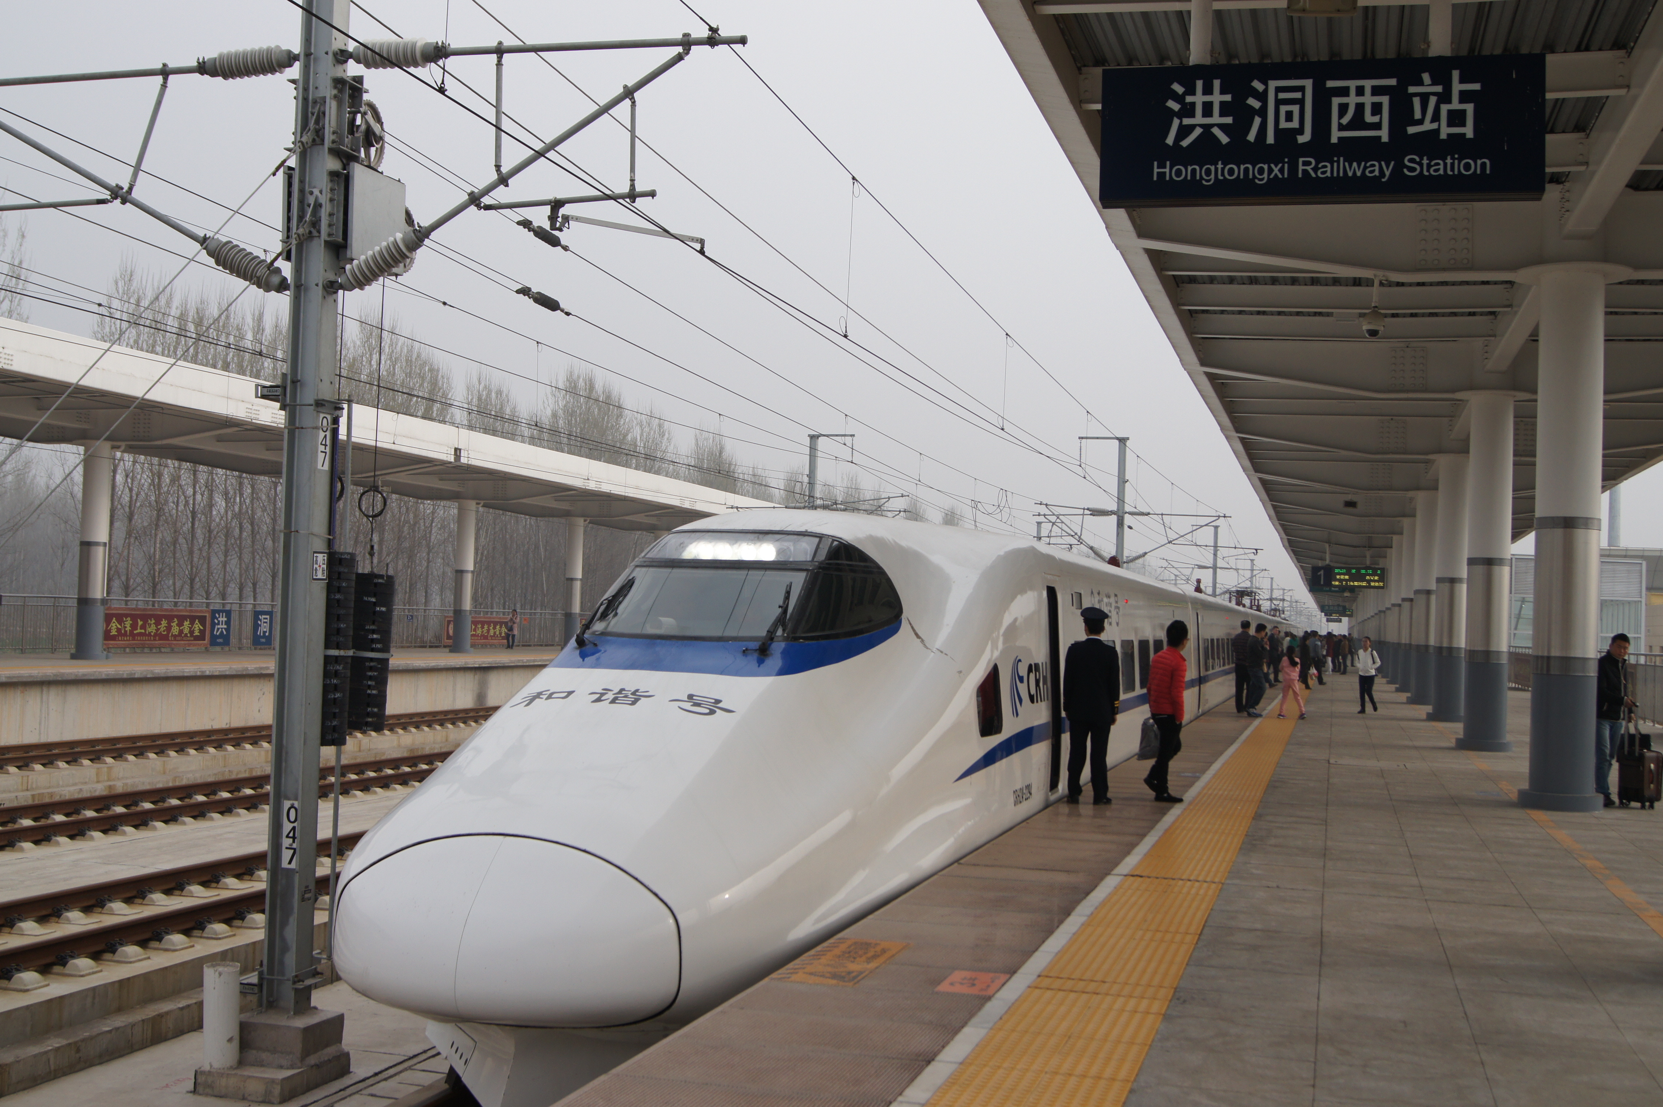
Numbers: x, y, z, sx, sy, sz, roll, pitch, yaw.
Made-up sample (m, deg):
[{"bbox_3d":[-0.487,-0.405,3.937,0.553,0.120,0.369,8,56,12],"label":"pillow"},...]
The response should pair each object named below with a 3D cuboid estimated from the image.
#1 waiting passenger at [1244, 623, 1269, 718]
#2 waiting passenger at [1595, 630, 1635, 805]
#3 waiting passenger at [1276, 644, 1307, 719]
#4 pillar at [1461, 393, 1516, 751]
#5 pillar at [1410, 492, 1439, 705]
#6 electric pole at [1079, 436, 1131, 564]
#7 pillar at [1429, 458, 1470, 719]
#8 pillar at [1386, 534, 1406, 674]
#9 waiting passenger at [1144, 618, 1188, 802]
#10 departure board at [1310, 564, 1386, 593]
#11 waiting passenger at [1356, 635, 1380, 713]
[{"bbox_3d":[8.127,2.206,34.292,0.390,1.743,0.460,3,-2,-16],"label":"waiting passenger"},{"bbox_3d":[7.732,1.626,17.775,0.480,1.690,0.400,3,-2,-28],"label":"waiting passenger"},{"bbox_3d":[8.632,2.398,33.717,0.500,1.370,0.450,2,-2,9],"label":"waiting passenger"},{"bbox_3d":[9.326,0.284,25.524,0.710,5.020,0.710,1,-2,16],"label":"pillar"},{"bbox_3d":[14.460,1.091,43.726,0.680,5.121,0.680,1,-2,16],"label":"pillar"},{"bbox_3d":[9.234,0.735,61.835,1.739,9.450,0.350,1,-2,16],"label":"electric pole"},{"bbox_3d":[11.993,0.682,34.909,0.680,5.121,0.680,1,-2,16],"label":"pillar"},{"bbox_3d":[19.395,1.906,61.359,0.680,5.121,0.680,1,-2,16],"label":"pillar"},{"bbox_3d":[3.155,1.445,16.889,0.400,1.649,0.460,3,-2,-22],"label":"waiting passenger"},{"bbox_3d":[19.465,0.929,67.791,2.752,0.856,0.300,1,-2,16],"label":"departure board"},{"bbox_3d":[11.363,2.546,38.014,0.520,1.580,0.400,1,-2,32],"label":"waiting passenger"}]

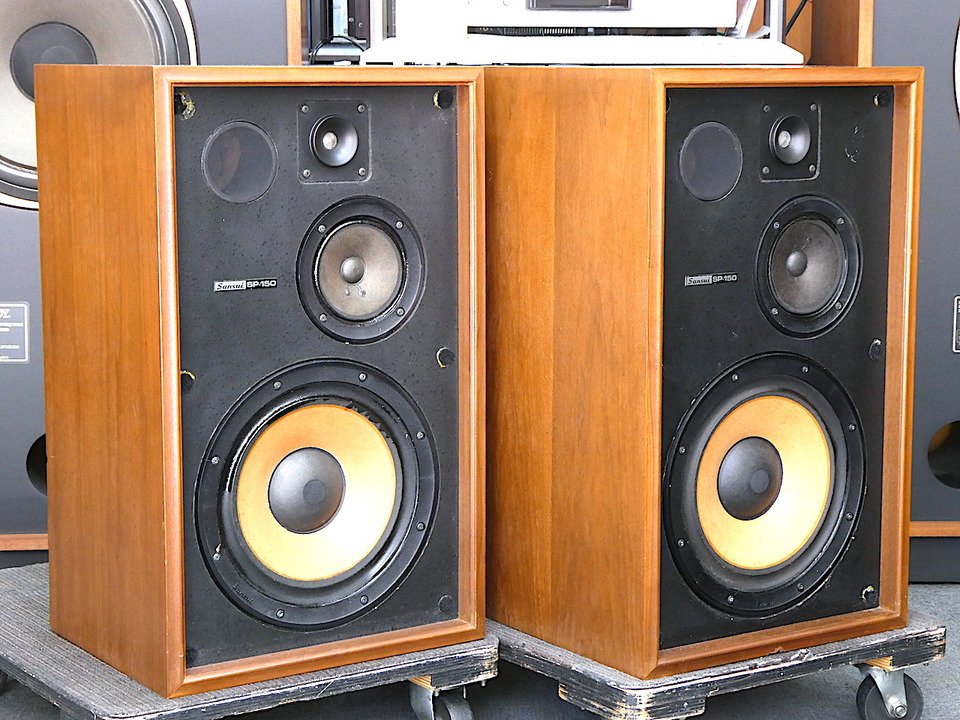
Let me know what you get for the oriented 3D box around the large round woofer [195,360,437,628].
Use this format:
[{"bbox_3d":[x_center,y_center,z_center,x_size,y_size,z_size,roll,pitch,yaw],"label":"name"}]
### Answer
[{"bbox_3d":[-0.192,0.139,2.093,0.290,0.290,0.084,-6,10,-33],"label":"large round woofer"}]

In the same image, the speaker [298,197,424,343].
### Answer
[{"bbox_3d":[-0.138,-0.099,2.077,0.155,0.155,0.055,-6,10,-33],"label":"speaker"}]

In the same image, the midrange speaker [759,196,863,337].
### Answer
[{"bbox_3d":[0.346,-0.104,2.136,0.153,0.153,0.055,-5,10,-33],"label":"midrange speaker"}]

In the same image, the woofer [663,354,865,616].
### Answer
[{"bbox_3d":[0.292,0.133,2.152,0.291,0.291,0.084,-5,10,-33],"label":"woofer"}]

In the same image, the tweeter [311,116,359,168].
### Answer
[{"bbox_3d":[-0.158,-0.229,2.024,0.055,0.055,0.032,-6,10,-33],"label":"tweeter"}]

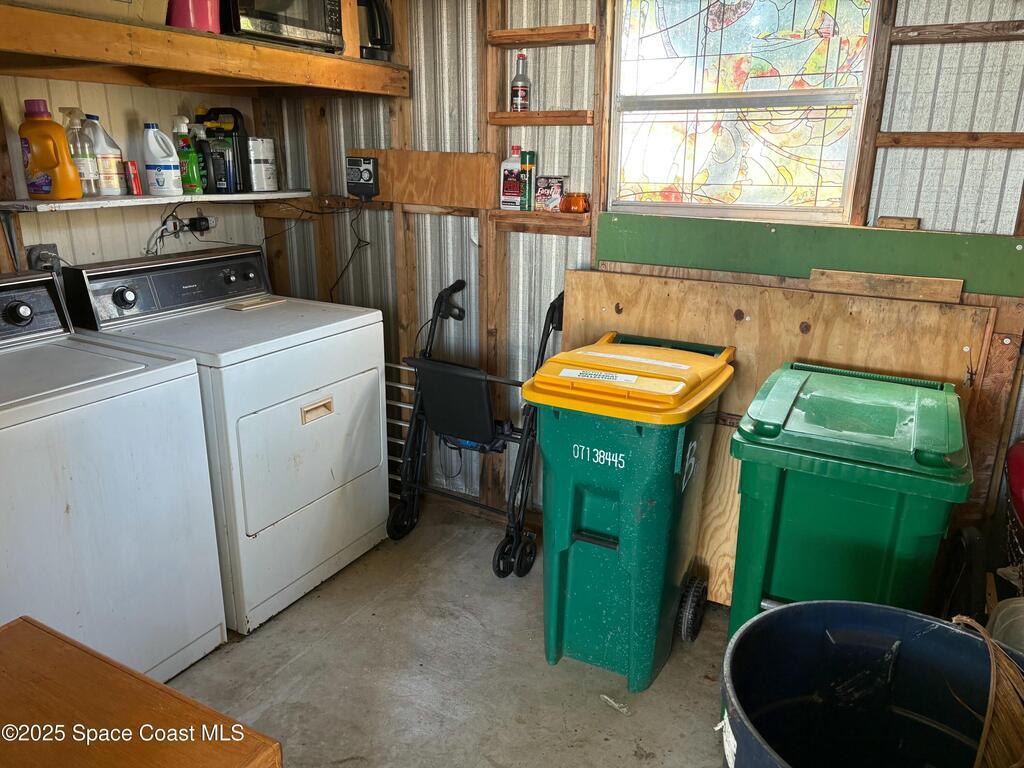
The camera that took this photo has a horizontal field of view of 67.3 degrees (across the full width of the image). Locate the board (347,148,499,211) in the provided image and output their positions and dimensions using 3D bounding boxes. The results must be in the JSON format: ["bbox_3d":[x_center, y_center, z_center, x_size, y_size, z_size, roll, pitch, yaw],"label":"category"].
[{"bbox_3d":[-0.354,-0.794,2.966,0.696,0.194,0.020,10,19,28],"label":"board"}]

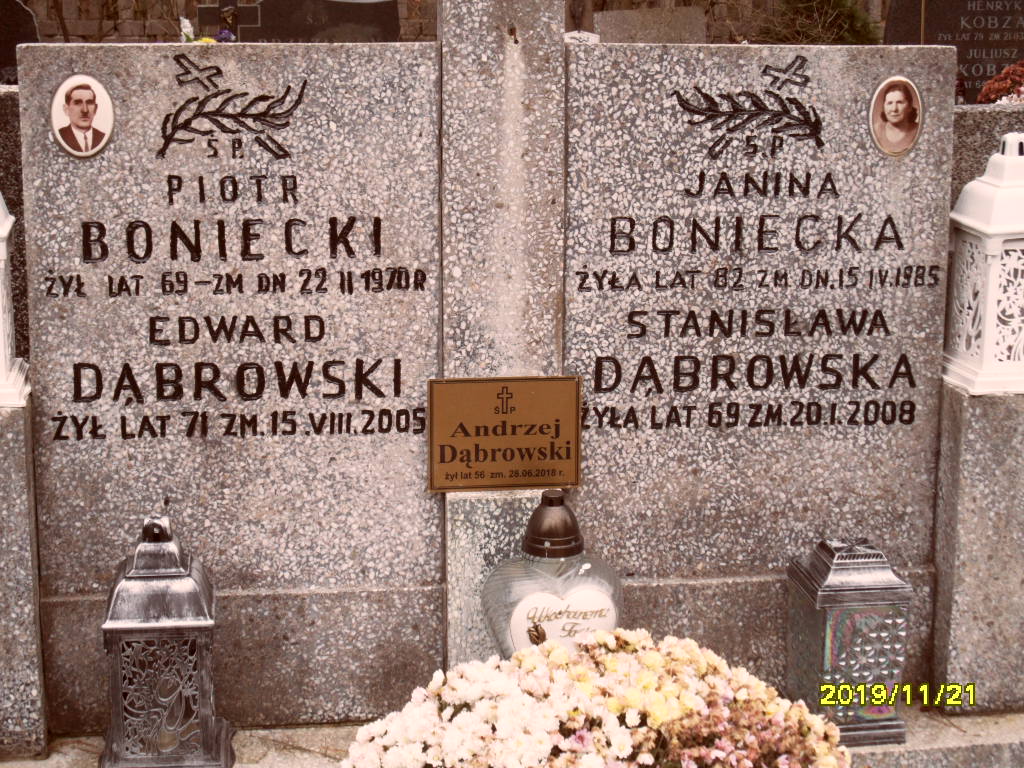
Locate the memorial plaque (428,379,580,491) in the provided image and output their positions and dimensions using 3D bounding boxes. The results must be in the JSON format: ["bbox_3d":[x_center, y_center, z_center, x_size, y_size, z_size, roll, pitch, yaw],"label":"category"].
[{"bbox_3d":[-0.010,0.066,2.358,0.203,0.151,0.007,-1,9,-7],"label":"memorial plaque"}]

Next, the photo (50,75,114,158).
[{"bbox_3d":[-0.551,-0.343,2.275,0.078,0.105,0.010,-1,9,-7],"label":"photo"}]

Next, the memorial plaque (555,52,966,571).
[{"bbox_3d":[0.331,-0.097,2.466,0.534,0.733,0.080,-1,9,-7],"label":"memorial plaque"}]

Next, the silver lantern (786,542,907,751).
[{"bbox_3d":[0.462,0.345,2.416,0.129,0.262,0.129,-2,12,-8],"label":"silver lantern"}]

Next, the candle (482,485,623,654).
[{"bbox_3d":[0.054,0.308,2.358,0.185,0.320,0.120,-3,13,-17],"label":"candle"}]

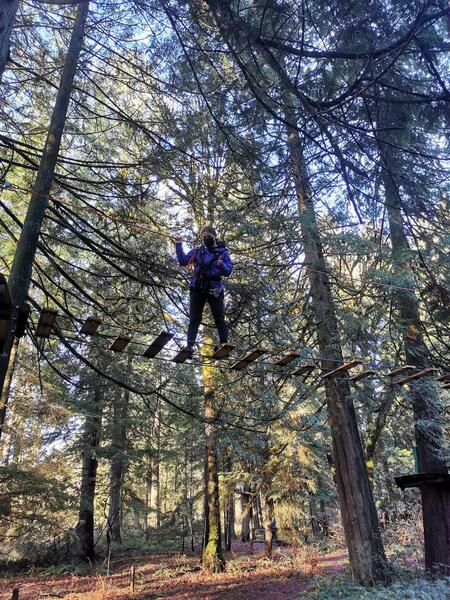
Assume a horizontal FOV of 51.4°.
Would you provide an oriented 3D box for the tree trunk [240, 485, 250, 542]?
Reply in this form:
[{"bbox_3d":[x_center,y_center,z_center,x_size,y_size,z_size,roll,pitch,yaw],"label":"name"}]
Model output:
[{"bbox_3d":[1.346,13.649,30.016,0.620,3.380,0.620,-1,-25,2],"label":"tree trunk"}]

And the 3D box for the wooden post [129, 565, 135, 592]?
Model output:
[{"bbox_3d":[-2.040,6.077,10.209,0.100,0.550,0.100,3,-25,-10],"label":"wooden post"}]

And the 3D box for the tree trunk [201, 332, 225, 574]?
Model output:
[{"bbox_3d":[-0.483,4.935,16.119,0.620,7.680,0.620,-1,-25,-2],"label":"tree trunk"}]

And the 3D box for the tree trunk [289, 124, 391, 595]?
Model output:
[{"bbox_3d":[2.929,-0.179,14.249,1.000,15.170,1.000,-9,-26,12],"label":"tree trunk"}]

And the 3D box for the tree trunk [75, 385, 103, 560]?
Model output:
[{"bbox_3d":[-5.236,6.475,18.292,0.720,6.450,0.720,2,-25,-15],"label":"tree trunk"}]

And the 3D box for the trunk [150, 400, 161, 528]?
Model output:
[{"bbox_3d":[-5.044,11.664,33.905,0.680,8.790,0.680,2,-25,-8],"label":"trunk"}]

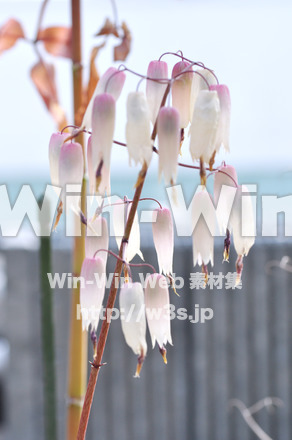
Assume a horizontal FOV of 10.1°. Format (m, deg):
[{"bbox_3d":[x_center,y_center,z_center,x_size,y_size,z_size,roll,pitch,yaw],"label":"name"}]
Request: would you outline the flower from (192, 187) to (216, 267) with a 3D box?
[{"bbox_3d":[0.034,0.005,0.955,0.013,0.043,0.013,0,2,0],"label":"flower"}]

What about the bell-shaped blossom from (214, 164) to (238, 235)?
[{"bbox_3d":[0.039,-0.010,0.810,0.011,0.034,0.011,1,2,0],"label":"bell-shaped blossom"}]

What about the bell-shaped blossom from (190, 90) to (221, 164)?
[{"bbox_3d":[0.028,-0.044,0.785,0.013,0.035,0.013,4,2,0],"label":"bell-shaped blossom"}]

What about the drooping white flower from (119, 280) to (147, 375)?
[{"bbox_3d":[-0.005,0.052,0.785,0.012,0.045,0.012,-5,2,0],"label":"drooping white flower"}]

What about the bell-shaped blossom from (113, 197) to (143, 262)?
[{"bbox_3d":[-0.009,0.005,0.820,0.012,0.033,0.012,-8,2,0],"label":"bell-shaped blossom"}]

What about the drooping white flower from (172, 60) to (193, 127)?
[{"bbox_3d":[0.018,-0.061,0.810,0.011,0.033,0.011,0,2,0],"label":"drooping white flower"}]

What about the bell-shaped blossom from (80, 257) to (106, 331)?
[{"bbox_3d":[-0.030,0.043,0.940,0.014,0.042,0.013,0,2,0],"label":"bell-shaped blossom"}]

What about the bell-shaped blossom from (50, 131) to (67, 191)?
[{"bbox_3d":[-0.043,-0.028,0.820,0.011,0.031,0.011,4,2,0],"label":"bell-shaped blossom"}]

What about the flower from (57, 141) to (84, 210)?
[{"bbox_3d":[-0.036,-0.022,0.805,0.012,0.032,0.012,-1,2,0],"label":"flower"}]

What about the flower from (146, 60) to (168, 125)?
[{"bbox_3d":[0.005,-0.063,0.815,0.010,0.032,0.010,2,2,0],"label":"flower"}]

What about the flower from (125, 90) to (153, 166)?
[{"bbox_3d":[-0.004,-0.043,0.785,0.012,0.036,0.012,-3,2,0],"label":"flower"}]

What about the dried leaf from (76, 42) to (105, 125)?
[{"bbox_3d":[-0.030,-0.074,0.890,0.009,0.044,0.008,13,2,0],"label":"dried leaf"}]

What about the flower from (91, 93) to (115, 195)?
[{"bbox_3d":[-0.021,-0.036,0.790,0.011,0.051,0.011,2,2,0],"label":"flower"}]

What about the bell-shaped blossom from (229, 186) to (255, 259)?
[{"bbox_3d":[0.056,0.001,0.950,0.014,0.042,0.013,-5,2,0],"label":"bell-shaped blossom"}]

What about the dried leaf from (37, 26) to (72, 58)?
[{"bbox_3d":[-0.051,-0.100,0.930,0.021,0.018,0.010,0,2,0],"label":"dried leaf"}]

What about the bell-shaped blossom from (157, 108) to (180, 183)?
[{"bbox_3d":[0.011,-0.035,0.780,0.010,0.036,0.010,0,2,0],"label":"bell-shaped blossom"}]

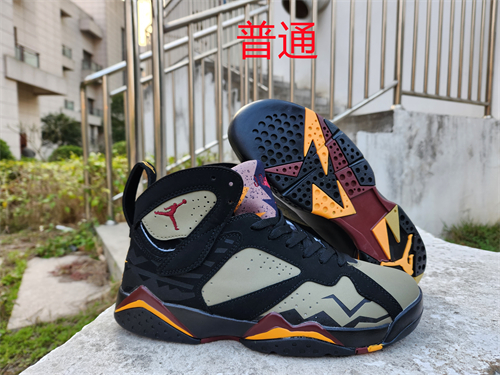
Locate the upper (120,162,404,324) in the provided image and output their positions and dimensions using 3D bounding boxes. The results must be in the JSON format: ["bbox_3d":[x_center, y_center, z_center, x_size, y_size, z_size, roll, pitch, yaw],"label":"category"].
[{"bbox_3d":[0.008,0.042,0.321,0.271,0.134,0.100,0,4,5],"label":"upper"}]

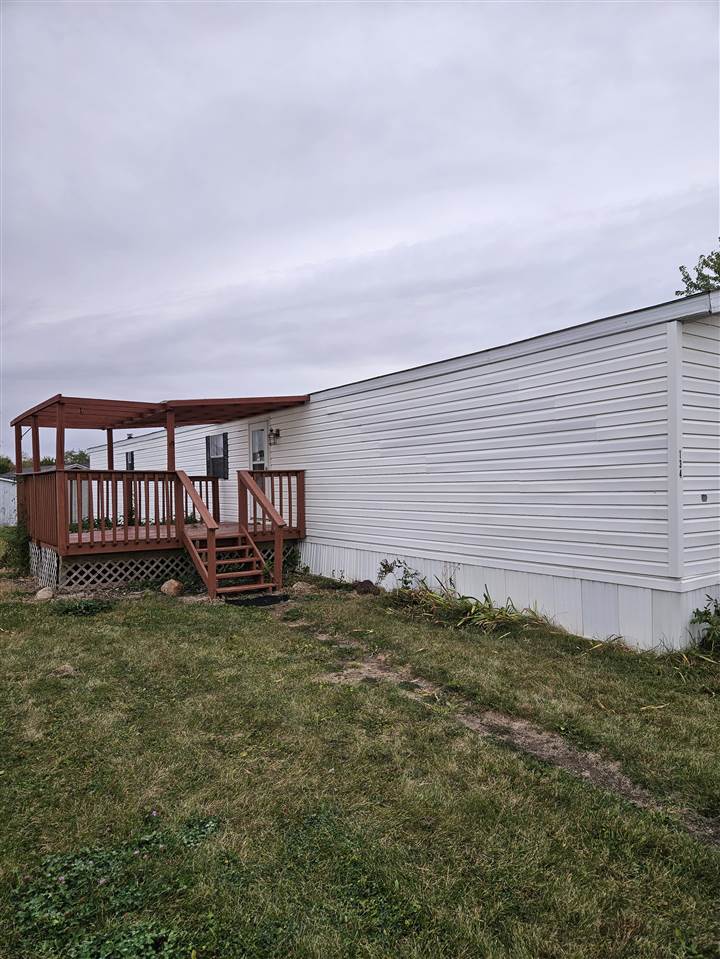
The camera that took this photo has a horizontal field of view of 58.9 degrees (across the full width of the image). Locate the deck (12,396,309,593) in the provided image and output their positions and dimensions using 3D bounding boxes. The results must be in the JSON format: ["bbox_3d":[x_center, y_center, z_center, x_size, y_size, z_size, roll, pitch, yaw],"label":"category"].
[{"bbox_3d":[-3.432,0.135,11.074,4.012,3.063,5.564,-1,-1,-34],"label":"deck"}]

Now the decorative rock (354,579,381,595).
[{"bbox_3d":[0.096,1.491,8.829,0.290,0.193,0.387,-1,-1,-34],"label":"decorative rock"}]

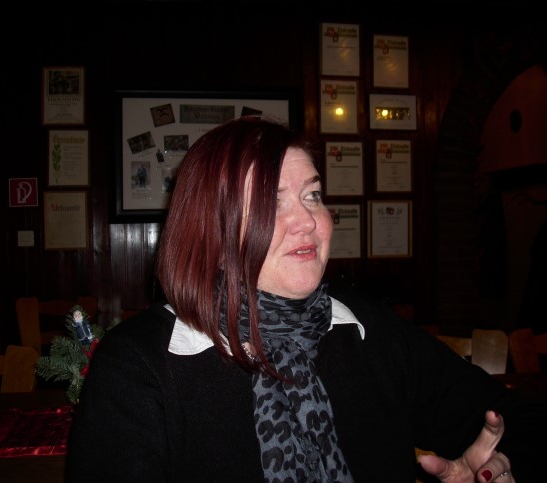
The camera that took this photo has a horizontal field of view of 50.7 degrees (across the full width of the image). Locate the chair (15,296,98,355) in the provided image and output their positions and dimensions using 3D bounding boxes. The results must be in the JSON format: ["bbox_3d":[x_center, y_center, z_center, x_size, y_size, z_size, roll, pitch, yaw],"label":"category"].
[{"bbox_3d":[-1.055,0.695,2.640,0.430,0.870,0.480,-1,0,-7],"label":"chair"}]

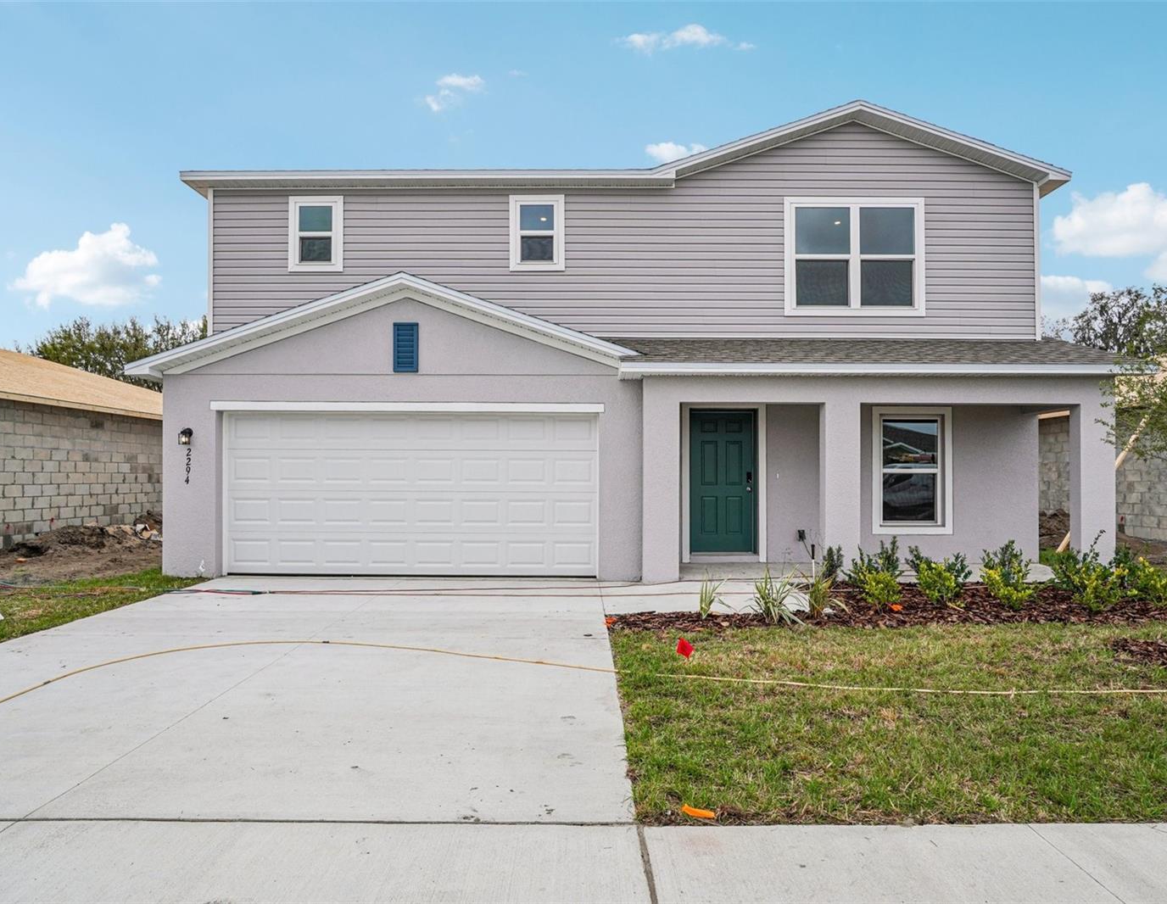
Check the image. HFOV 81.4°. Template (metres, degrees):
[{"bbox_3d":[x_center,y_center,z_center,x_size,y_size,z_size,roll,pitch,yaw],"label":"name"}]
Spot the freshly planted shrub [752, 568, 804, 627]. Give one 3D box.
[{"bbox_3d":[1.811,1.328,6.350,0.486,0.473,0.470,0,-1,0],"label":"freshly planted shrub"}]

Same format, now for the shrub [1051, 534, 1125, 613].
[{"bbox_3d":[5.206,1.212,7.000,0.782,0.737,0.700,0,-1,0],"label":"shrub"}]

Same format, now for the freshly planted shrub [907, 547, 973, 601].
[{"bbox_3d":[3.789,1.307,7.250,0.688,0.557,0.620,0,-1,0],"label":"freshly planted shrub"}]

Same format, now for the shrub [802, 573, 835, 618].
[{"bbox_3d":[2.244,1.368,6.500,0.308,0.400,0.320,0,-1,0],"label":"shrub"}]

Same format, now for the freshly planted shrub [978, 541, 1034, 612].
[{"bbox_3d":[4.395,1.264,7.050,0.551,0.634,0.600,0,-1,0],"label":"freshly planted shrub"}]

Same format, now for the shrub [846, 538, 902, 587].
[{"bbox_3d":[3.388,1.300,7.900,0.629,0.601,0.550,0,-1,0],"label":"shrub"}]

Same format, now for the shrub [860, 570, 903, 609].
[{"bbox_3d":[3.024,1.387,6.900,0.423,0.381,0.420,0,-1,0],"label":"shrub"}]

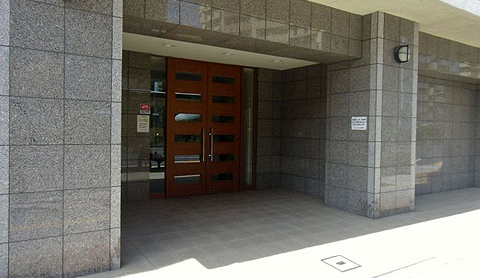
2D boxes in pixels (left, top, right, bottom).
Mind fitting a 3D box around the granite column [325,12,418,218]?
[{"bbox_3d":[2.373,-0.385,6.070,1.121,3.281,1.121,0,1,-30],"label":"granite column"}]

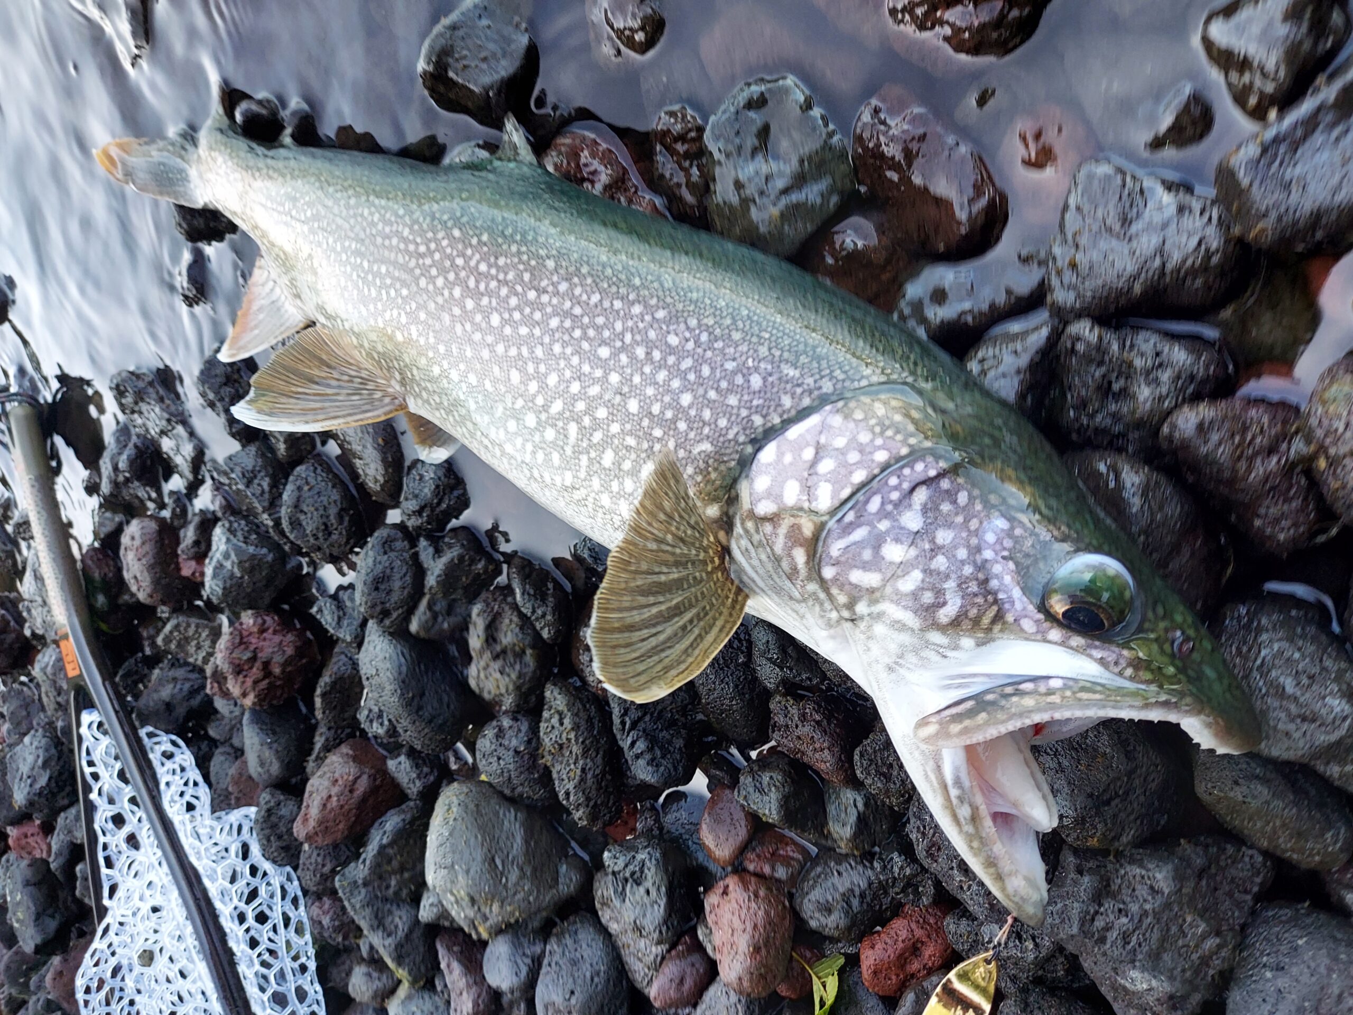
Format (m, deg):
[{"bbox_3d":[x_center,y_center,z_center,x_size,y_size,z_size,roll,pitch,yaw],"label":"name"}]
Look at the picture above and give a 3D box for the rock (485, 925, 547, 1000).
[{"bbox_3d":[-0.083,0.234,0.502,0.036,0.029,0.036,0,90,38],"label":"rock"}]

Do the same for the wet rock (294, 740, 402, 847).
[{"bbox_3d":[-0.183,0.159,0.545,0.076,0.051,0.054,-50,61,29],"label":"wet rock"}]

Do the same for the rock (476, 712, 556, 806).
[{"bbox_3d":[-0.085,0.133,0.518,0.046,0.038,0.049,0,90,38],"label":"rock"}]

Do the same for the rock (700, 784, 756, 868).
[{"bbox_3d":[0.021,0.130,0.400,0.022,0.021,0.034,-2,89,40],"label":"rock"}]

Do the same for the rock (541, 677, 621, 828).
[{"bbox_3d":[-0.047,0.120,0.479,0.034,0.036,0.075,-26,78,34],"label":"rock"}]

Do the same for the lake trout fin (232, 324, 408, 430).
[{"bbox_3d":[-0.186,-0.067,0.510,0.092,0.025,0.055,-7,89,11],"label":"lake trout fin"}]

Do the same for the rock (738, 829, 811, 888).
[{"bbox_3d":[0.042,0.149,0.417,0.036,0.026,0.031,0,90,38],"label":"rock"}]

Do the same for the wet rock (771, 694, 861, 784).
[{"bbox_3d":[0.059,0.099,0.417,0.042,0.033,0.040,0,90,38],"label":"wet rock"}]

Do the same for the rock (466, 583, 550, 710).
[{"bbox_3d":[-0.087,0.073,0.505,0.041,0.041,0.067,-15,85,36],"label":"rock"}]

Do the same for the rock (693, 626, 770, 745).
[{"bbox_3d":[0.022,0.072,0.399,0.032,0.031,0.049,-23,76,38],"label":"rock"}]

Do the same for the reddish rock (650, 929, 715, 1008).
[{"bbox_3d":[0.002,0.191,0.403,0.027,0.026,0.040,46,118,30],"label":"reddish rock"}]

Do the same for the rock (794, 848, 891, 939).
[{"bbox_3d":[0.067,0.158,0.399,0.042,0.032,0.034,-29,77,34],"label":"rock"}]

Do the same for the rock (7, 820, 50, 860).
[{"bbox_3d":[-0.576,0.296,0.869,0.045,0.030,0.032,0,90,38],"label":"rock"}]

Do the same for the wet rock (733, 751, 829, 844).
[{"bbox_3d":[0.044,0.122,0.413,0.046,0.031,0.032,31,111,30],"label":"wet rock"}]

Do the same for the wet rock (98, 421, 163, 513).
[{"bbox_3d":[-0.408,-0.030,0.730,0.041,0.041,0.069,0,94,36],"label":"wet rock"}]

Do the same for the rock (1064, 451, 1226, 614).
[{"bbox_3d":[0.141,0.009,0.300,0.037,0.035,0.054,-46,62,30],"label":"rock"}]

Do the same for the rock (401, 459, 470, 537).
[{"bbox_3d":[-0.140,-0.006,0.568,0.044,0.035,0.044,0,90,38],"label":"rock"}]

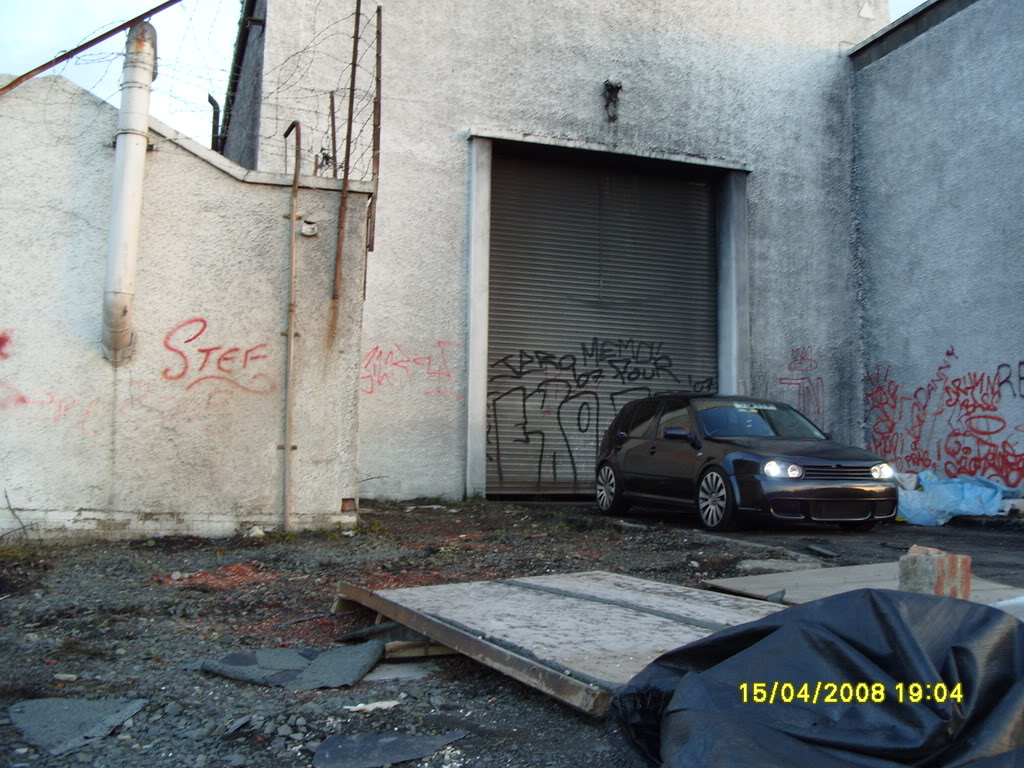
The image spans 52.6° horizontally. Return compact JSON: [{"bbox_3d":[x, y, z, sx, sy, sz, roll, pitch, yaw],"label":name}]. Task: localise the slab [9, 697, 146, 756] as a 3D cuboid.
[{"bbox_3d":[-1.067,0.807,2.412,0.340,0.030,0.500,2,-6,-11],"label":"slab"}]

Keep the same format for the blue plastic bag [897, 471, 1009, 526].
[{"bbox_3d":[4.893,1.261,11.500,1.250,0.580,0.950,1,-7,0],"label":"blue plastic bag"}]

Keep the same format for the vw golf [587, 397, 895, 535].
[{"bbox_3d":[2.315,0.796,11.159,1.760,1.420,4.150,3,-4,-18],"label":"vw golf"}]

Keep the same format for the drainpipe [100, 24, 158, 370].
[{"bbox_3d":[-3.194,-1.599,8.647,0.270,2.906,0.550,3,-7,-17],"label":"drainpipe"}]

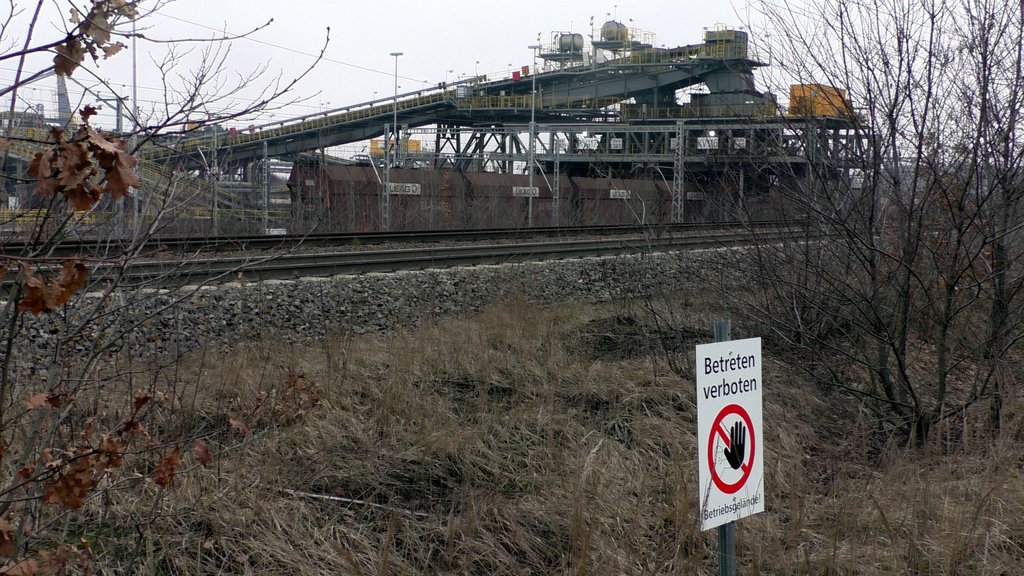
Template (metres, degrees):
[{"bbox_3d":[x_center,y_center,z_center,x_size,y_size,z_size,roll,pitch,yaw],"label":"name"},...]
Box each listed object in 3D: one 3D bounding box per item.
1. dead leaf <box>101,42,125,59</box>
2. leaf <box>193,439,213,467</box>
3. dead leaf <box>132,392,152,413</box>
[{"bbox_3d":[-0.981,-0.583,2.800,0.057,0.038,0.035,0,6,-19],"label":"dead leaf"},{"bbox_3d":[-0.896,0.476,3.300,0.056,0.079,0.040,0,6,-15],"label":"leaf"},{"bbox_3d":[-1.069,0.331,3.300,0.056,0.056,0.040,0,6,-18],"label":"dead leaf"}]

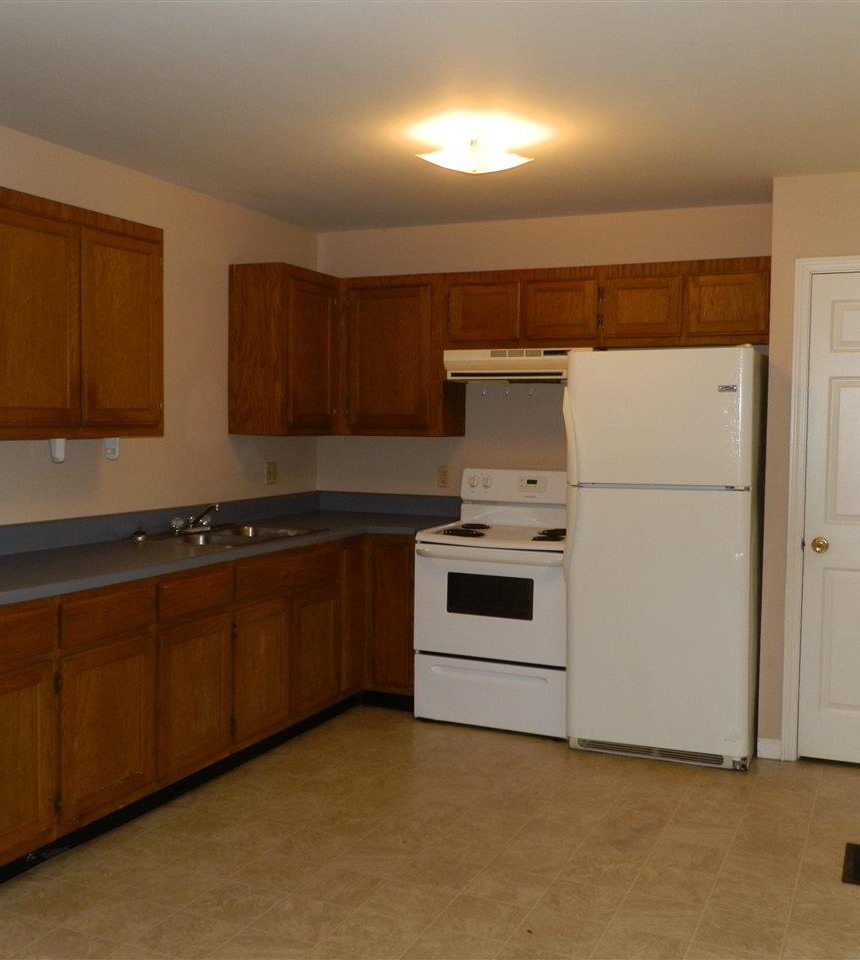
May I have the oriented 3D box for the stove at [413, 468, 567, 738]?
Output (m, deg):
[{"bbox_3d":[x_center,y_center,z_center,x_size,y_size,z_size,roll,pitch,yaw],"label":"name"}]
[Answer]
[{"bbox_3d":[0.412,0.555,4.874,0.760,1.175,0.670,2,3,24],"label":"stove"}]

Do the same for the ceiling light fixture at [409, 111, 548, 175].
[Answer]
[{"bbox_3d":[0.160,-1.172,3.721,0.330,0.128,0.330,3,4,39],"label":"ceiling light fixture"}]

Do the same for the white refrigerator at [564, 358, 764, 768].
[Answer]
[{"bbox_3d":[1.064,0.309,4.514,0.755,1.712,0.740,2,3,24],"label":"white refrigerator"}]

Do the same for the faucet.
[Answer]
[{"bbox_3d":[-0.963,0.162,4.476,0.210,0.140,0.200,2,3,24],"label":"faucet"}]

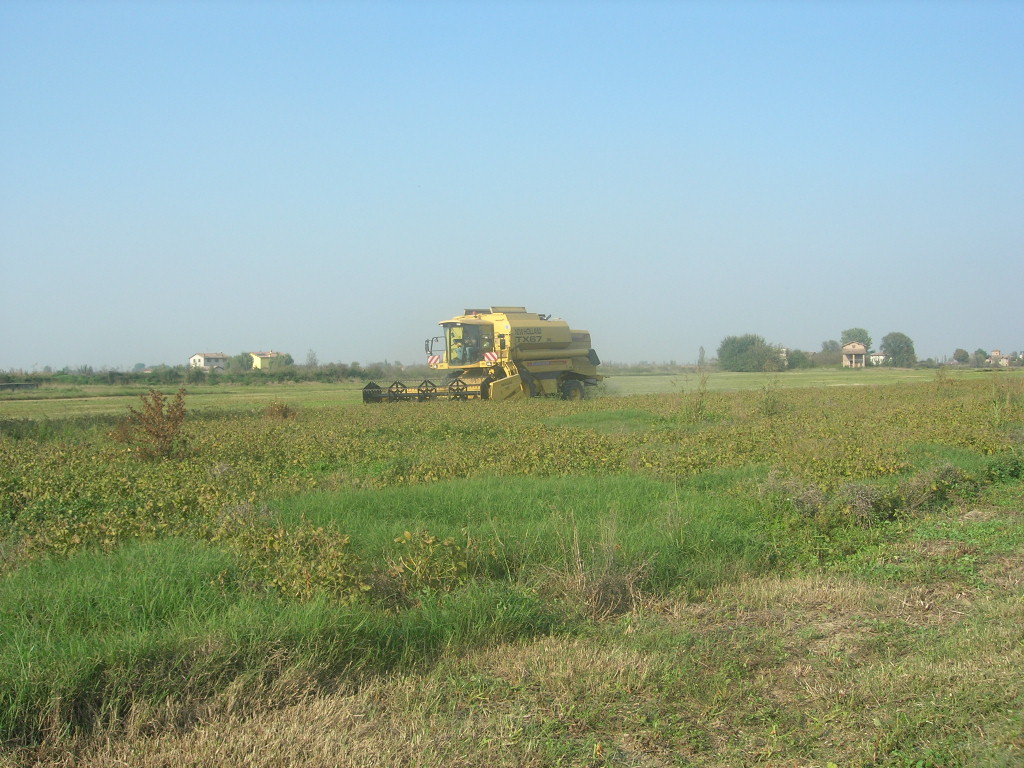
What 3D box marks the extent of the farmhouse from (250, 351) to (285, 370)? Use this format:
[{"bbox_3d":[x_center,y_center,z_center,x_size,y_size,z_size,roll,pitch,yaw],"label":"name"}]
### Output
[{"bbox_3d":[-98.500,-8.100,450.000,9.500,8.500,13.500,0,1,34],"label":"farmhouse"}]

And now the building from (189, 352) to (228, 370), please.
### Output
[{"bbox_3d":[-123.000,-8.200,457.000,9.500,8.300,13.000,0,1,40],"label":"building"}]

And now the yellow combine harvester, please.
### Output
[{"bbox_3d":[-0.150,-0.880,43.300,6.050,4.050,9.700,0,1,40],"label":"yellow combine harvester"}]

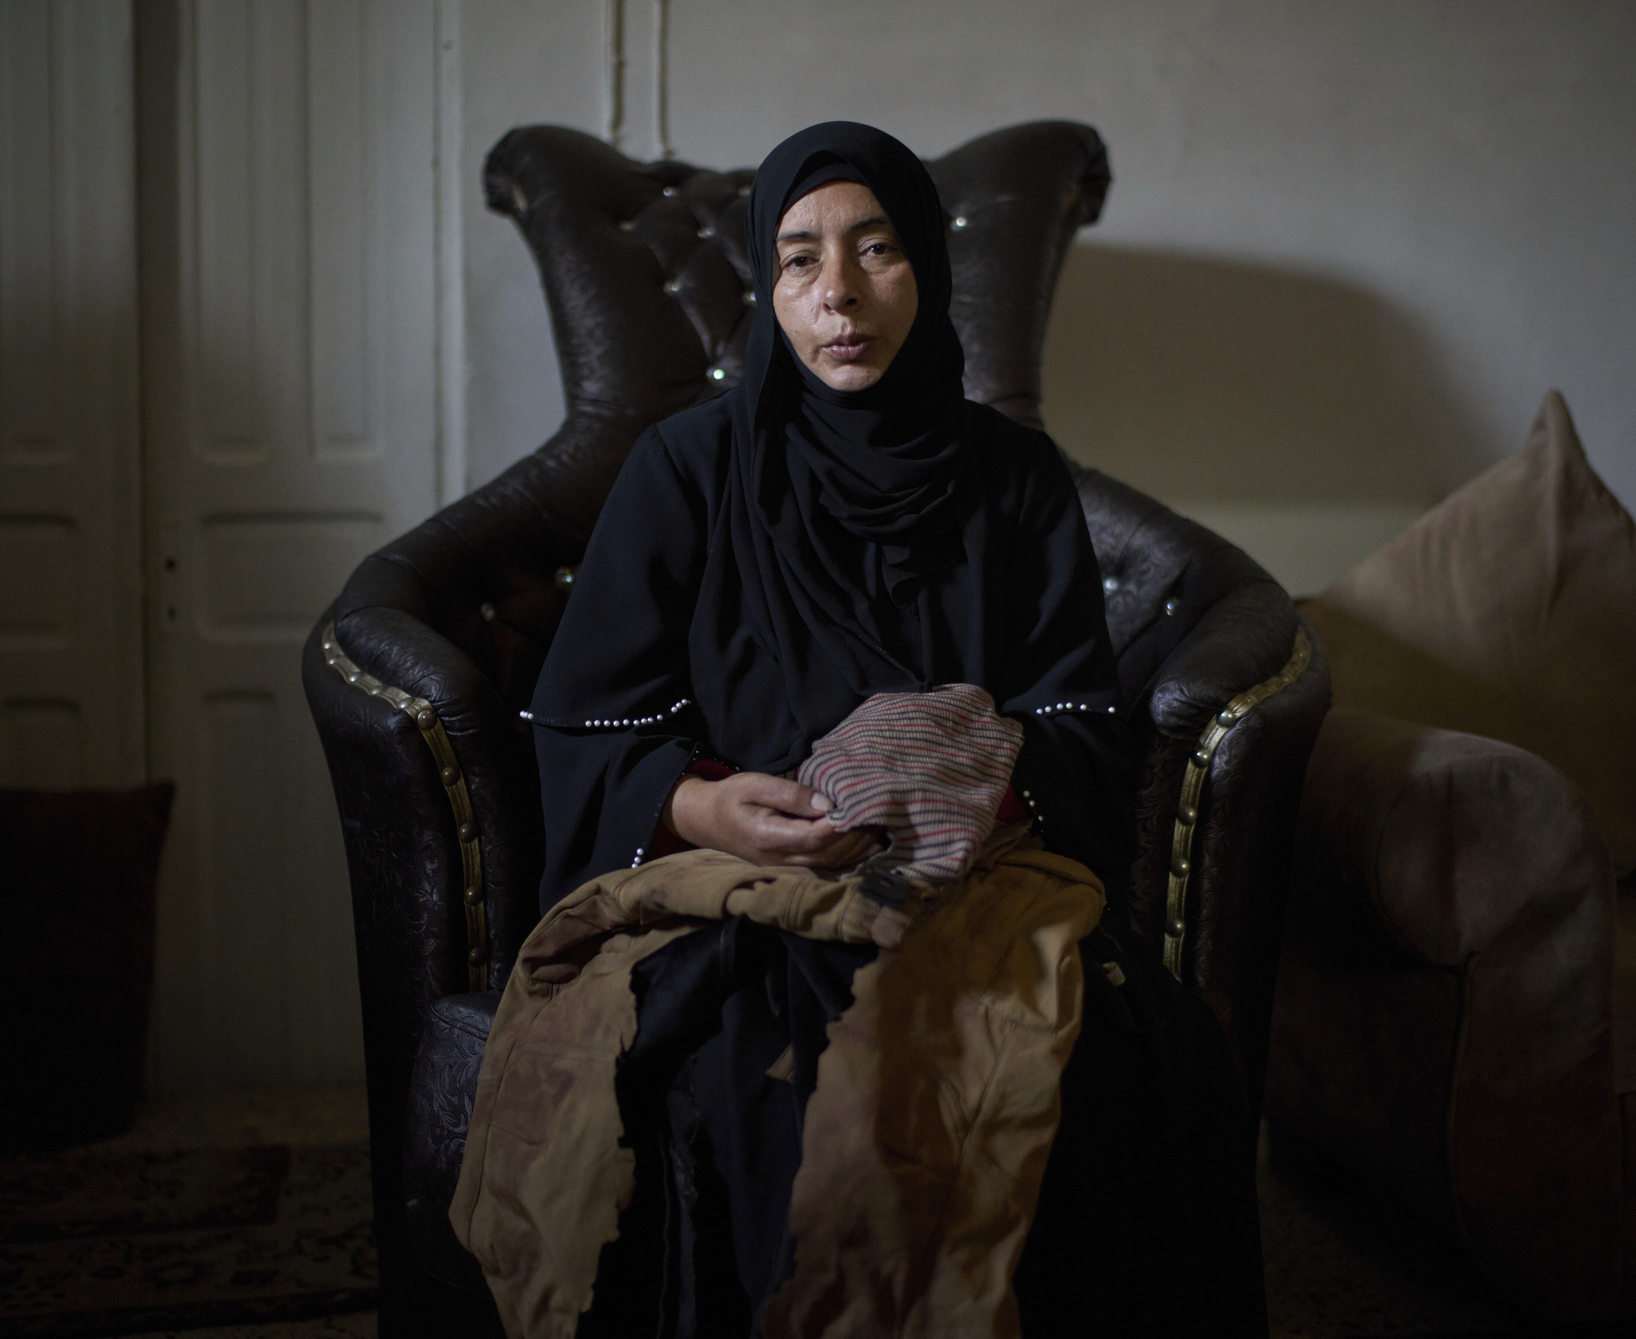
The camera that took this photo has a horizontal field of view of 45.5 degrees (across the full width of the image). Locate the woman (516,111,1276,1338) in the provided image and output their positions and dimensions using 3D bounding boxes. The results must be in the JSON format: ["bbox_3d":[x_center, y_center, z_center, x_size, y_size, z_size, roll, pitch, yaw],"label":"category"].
[{"bbox_3d":[0.030,0.105,1.480,0.540,1.150,0.760,0,3,2],"label":"woman"}]

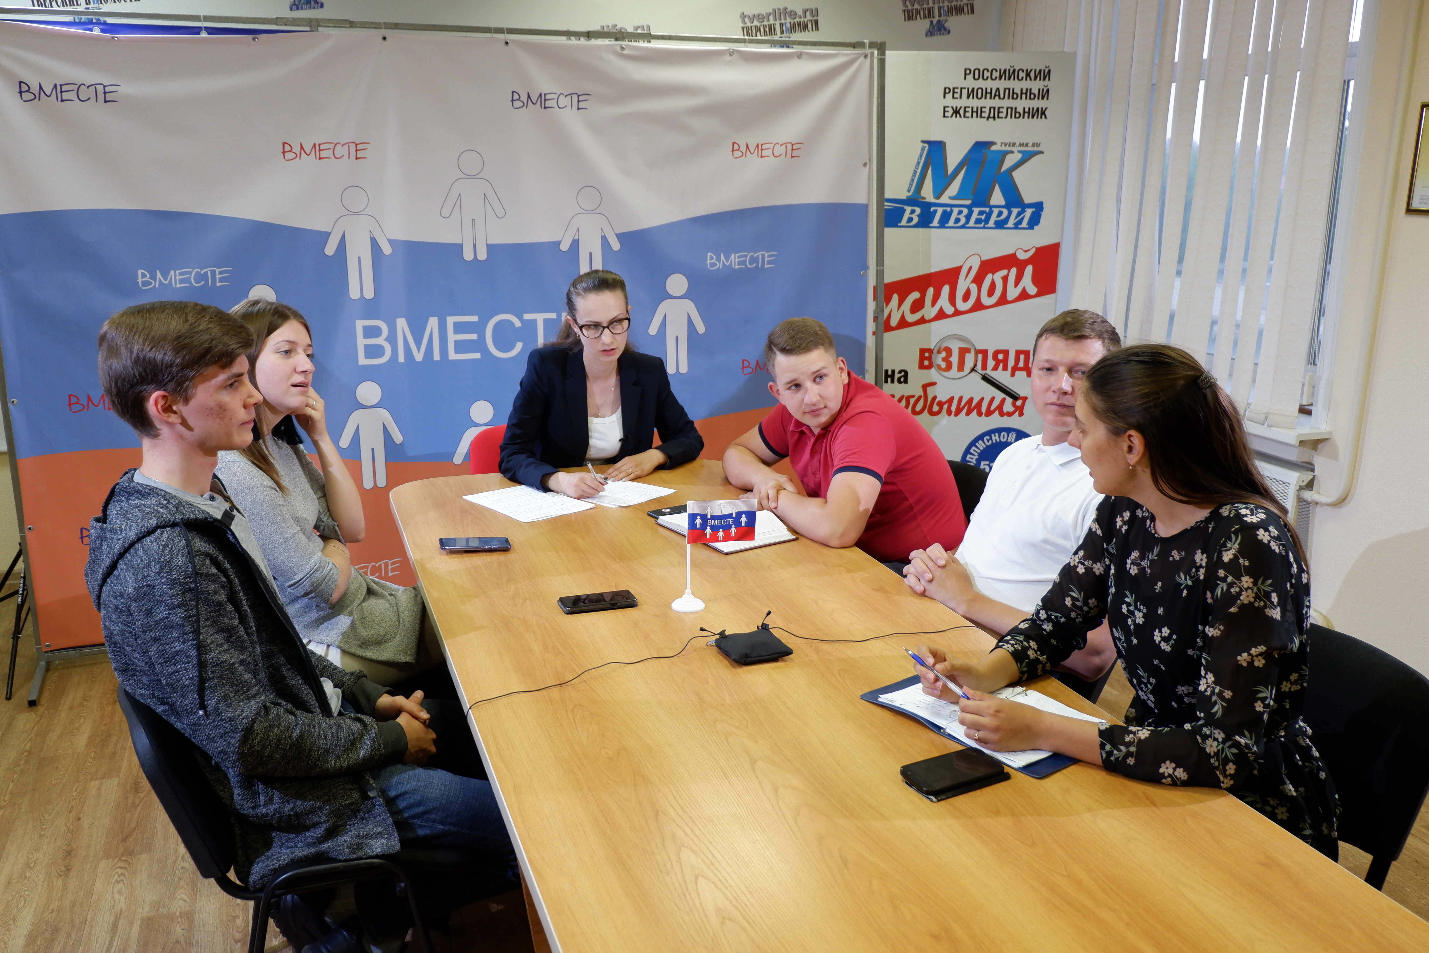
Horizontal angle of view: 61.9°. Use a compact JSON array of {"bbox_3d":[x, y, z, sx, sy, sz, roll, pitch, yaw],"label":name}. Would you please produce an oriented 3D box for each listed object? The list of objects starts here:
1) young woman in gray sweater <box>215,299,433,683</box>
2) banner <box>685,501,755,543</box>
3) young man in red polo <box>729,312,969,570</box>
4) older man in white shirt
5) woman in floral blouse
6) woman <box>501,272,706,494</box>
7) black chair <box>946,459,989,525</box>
[{"bbox_3d":[-0.899,0.293,2.625,0.780,1.280,0.500,0,15,0],"label":"young woman in gray sweater"},{"bbox_3d":[0.017,0.088,2.305,0.140,0.088,0.025,-2,15,-7],"label":"banner"},{"bbox_3d":[0.311,0.194,3.105,0.780,1.230,0.620,-8,17,-29],"label":"young man in red polo"},{"bbox_3d":[0.578,0.325,2.437,0.800,1.320,0.550,-8,17,-27],"label":"older man in white shirt"},{"bbox_3d":[0.662,0.469,1.956,0.720,1.290,0.550,-9,17,-31],"label":"woman in floral blouse"},{"bbox_3d":[-0.346,0.055,3.523,0.580,1.280,0.780,-5,16,-20],"label":"woman"},{"bbox_3d":[0.457,0.386,3.179,0.570,0.820,0.530,-5,16,-20],"label":"black chair"}]

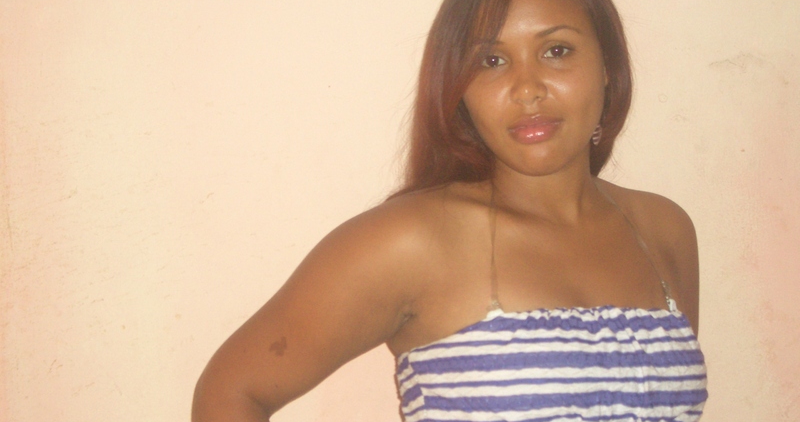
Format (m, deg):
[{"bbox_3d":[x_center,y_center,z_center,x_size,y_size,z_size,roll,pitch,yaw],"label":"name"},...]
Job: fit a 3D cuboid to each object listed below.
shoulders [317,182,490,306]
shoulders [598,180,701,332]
[{"bbox_3d":[0.003,0.031,1.380,0.160,0.130,0.130,-1,3,-24],"label":"shoulders"},{"bbox_3d":[0.258,0.045,1.490,0.115,0.155,0.125,-1,3,-25],"label":"shoulders"}]

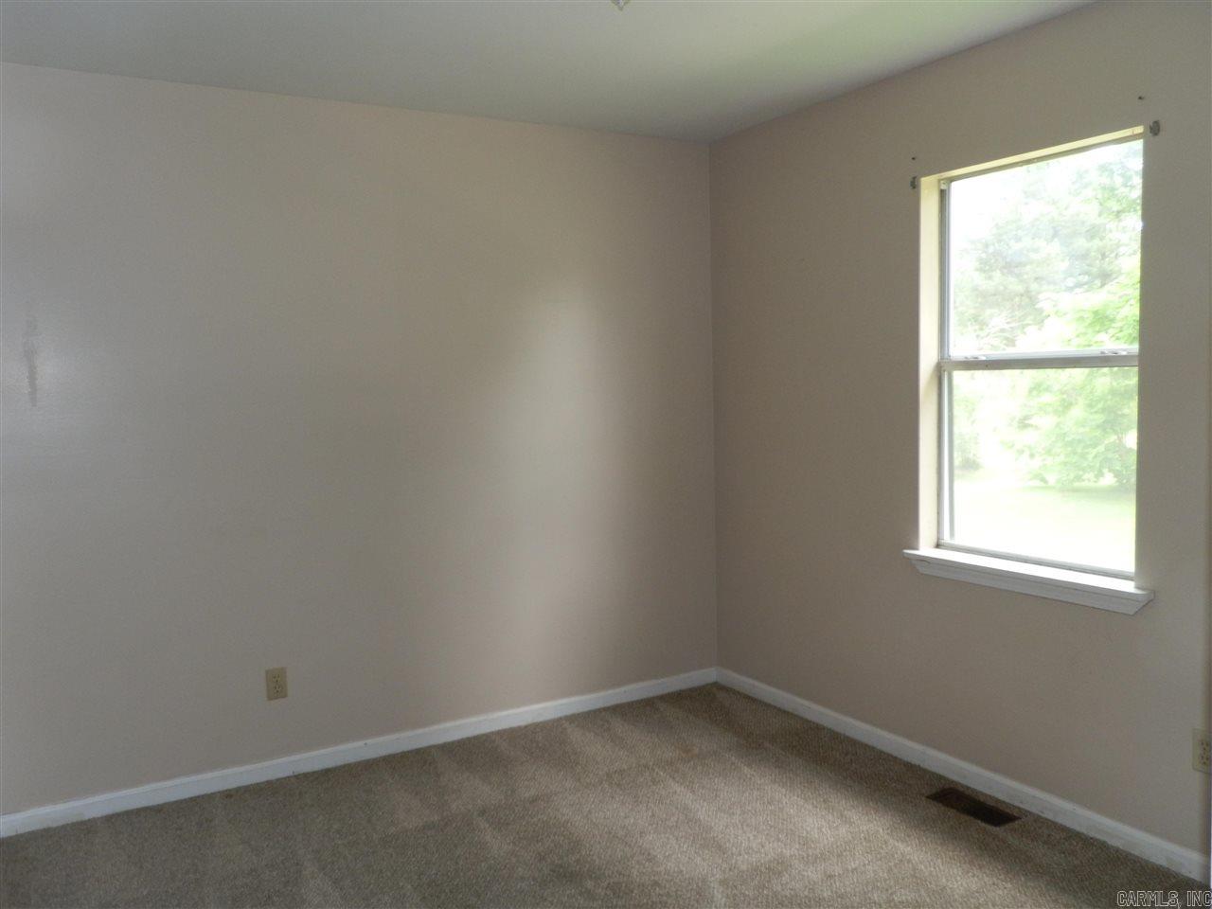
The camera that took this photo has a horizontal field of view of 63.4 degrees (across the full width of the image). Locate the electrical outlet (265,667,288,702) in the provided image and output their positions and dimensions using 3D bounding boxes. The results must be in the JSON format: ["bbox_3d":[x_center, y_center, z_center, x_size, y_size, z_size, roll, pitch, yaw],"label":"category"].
[{"bbox_3d":[-1.190,0.833,3.548,0.072,0.114,0.010,-4,5,-30],"label":"electrical outlet"}]

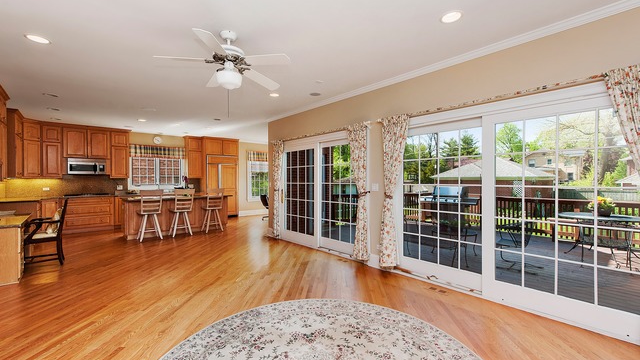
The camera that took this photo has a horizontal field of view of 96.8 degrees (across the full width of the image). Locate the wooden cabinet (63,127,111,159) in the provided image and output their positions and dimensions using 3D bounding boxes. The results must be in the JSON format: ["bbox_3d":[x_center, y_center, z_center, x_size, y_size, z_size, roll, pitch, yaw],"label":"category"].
[{"bbox_3d":[-6.199,-0.950,7.591,0.950,0.820,0.360,0,0,-40],"label":"wooden cabinet"}]

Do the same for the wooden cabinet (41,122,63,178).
[{"bbox_3d":[-6.736,-0.704,7.158,0.382,1.336,0.337,0,0,-42],"label":"wooden cabinet"}]

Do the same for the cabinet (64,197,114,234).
[{"bbox_3d":[-6.117,0.874,7.531,1.030,0.871,0.634,0,0,-42],"label":"cabinet"}]

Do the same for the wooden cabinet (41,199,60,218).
[{"bbox_3d":[-6.649,0.876,7.071,0.372,0.871,0.594,0,0,-42],"label":"wooden cabinet"}]

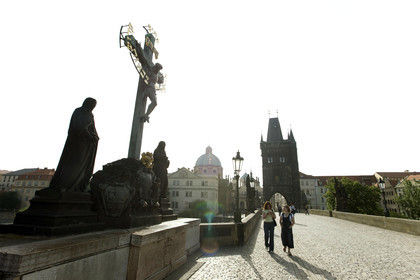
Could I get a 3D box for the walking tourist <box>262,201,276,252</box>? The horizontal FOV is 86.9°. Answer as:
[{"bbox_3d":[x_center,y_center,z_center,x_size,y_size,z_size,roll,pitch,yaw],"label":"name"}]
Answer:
[{"bbox_3d":[2.225,3.192,8.247,0.520,1.720,0.420,-2,-17,13],"label":"walking tourist"}]

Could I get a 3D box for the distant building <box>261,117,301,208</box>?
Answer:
[{"bbox_3d":[30.883,9.431,96.937,14.500,42.402,12.000,-4,-17,20],"label":"distant building"}]

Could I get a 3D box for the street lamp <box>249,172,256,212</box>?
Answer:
[{"bbox_3d":[3.656,4.705,19.460,0.500,3.162,0.500,-2,-17,14],"label":"street lamp"}]

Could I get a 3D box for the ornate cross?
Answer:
[{"bbox_3d":[-1.825,-1.618,6.589,0.650,4.437,2.550,-2,-17,12],"label":"ornate cross"}]

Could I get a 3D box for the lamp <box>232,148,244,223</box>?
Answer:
[{"bbox_3d":[1.261,2.004,9.843,0.500,3.162,0.500,-2,-17,14],"label":"lamp"}]

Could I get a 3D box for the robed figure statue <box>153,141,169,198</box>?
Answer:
[{"bbox_3d":[-1.609,0.968,7.472,0.580,1.945,0.620,-1,-16,10],"label":"robed figure statue"}]

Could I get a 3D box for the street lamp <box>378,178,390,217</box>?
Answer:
[{"bbox_3d":[14.898,4.900,19.029,0.500,3.162,0.500,-2,-17,14],"label":"street lamp"}]

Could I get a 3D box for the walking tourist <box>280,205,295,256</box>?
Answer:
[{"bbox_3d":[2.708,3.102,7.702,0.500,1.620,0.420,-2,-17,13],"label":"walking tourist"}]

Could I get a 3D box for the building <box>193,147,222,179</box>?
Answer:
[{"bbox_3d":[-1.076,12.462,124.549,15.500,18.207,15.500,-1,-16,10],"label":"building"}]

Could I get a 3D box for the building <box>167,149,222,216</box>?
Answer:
[{"bbox_3d":[-6.051,18.394,104.180,23.000,29.856,20.000,1,-16,3],"label":"building"}]

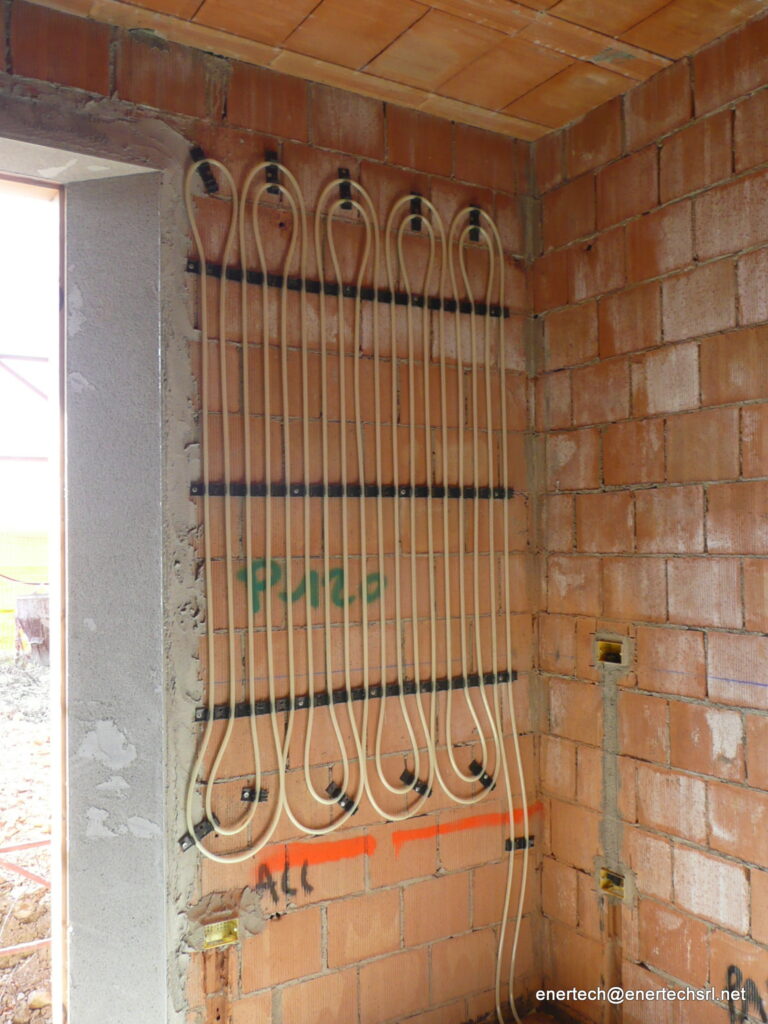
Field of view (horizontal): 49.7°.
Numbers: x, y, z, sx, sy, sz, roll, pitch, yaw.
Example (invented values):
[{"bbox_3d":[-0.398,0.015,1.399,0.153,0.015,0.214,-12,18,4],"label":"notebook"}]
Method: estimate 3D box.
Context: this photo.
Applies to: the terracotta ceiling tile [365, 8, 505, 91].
[{"bbox_3d":[0.134,-1.279,2.294,0.245,0.020,0.340,0,-2,-29],"label":"terracotta ceiling tile"}]

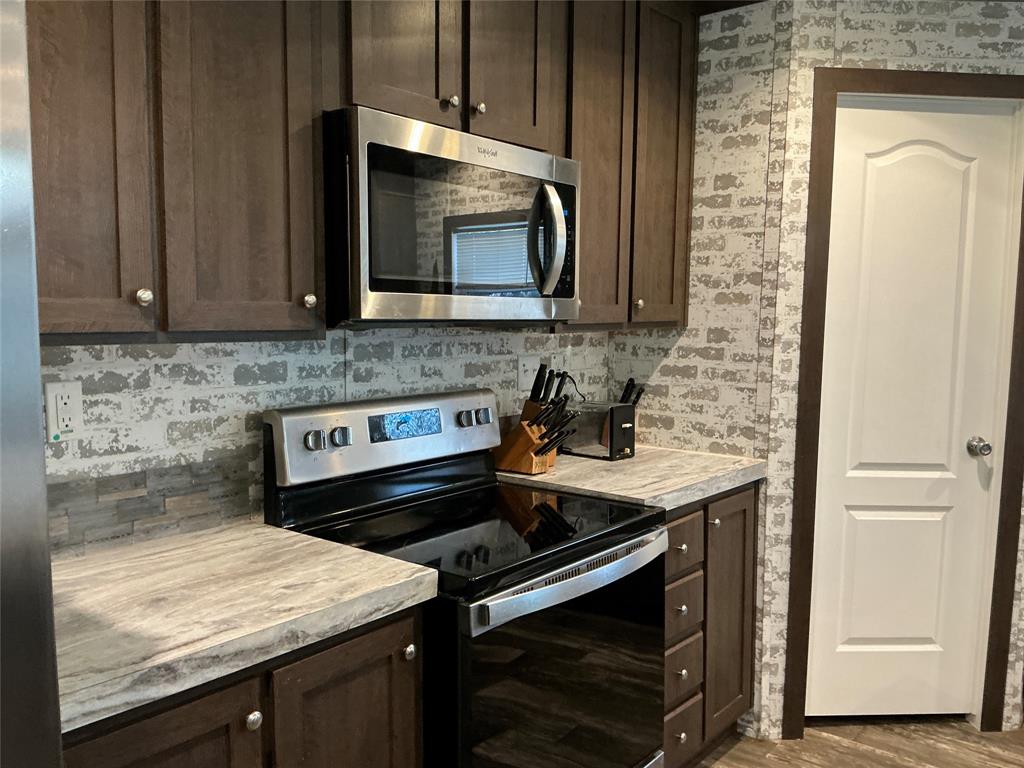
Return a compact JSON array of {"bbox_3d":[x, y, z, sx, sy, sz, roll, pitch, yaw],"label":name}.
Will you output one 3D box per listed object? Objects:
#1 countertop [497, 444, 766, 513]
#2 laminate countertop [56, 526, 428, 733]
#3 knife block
[{"bbox_3d":[0.358,0.288,2.633,0.615,0.048,0.774,4,6,40],"label":"countertop"},{"bbox_3d":[-0.600,0.382,1.489,0.615,0.048,0.699,4,6,40],"label":"laminate countertop"},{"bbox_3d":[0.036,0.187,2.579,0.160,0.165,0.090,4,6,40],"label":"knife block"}]

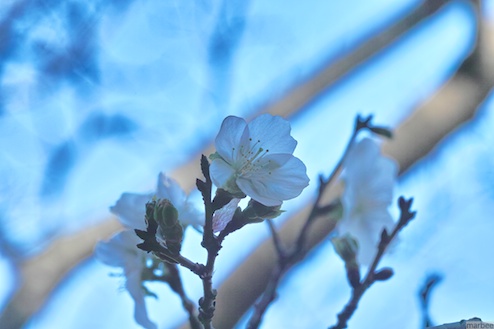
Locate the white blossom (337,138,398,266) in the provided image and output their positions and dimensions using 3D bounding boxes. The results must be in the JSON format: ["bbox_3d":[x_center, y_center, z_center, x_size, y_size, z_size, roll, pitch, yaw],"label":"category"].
[{"bbox_3d":[0.038,0.012,0.985,0.015,0.040,0.028,-9,-17,36],"label":"white blossom"}]

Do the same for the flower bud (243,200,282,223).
[{"bbox_3d":[0.005,0.014,0.950,0.013,0.008,0.008,-16,9,-10],"label":"flower bud"}]

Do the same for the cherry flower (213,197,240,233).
[{"bbox_3d":[-0.006,0.016,0.953,0.009,0.011,0.006,5,-11,-20],"label":"cherry flower"}]

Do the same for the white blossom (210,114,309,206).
[{"bbox_3d":[0.004,-0.001,0.950,0.030,0.029,0.018,7,-21,-26],"label":"white blossom"}]

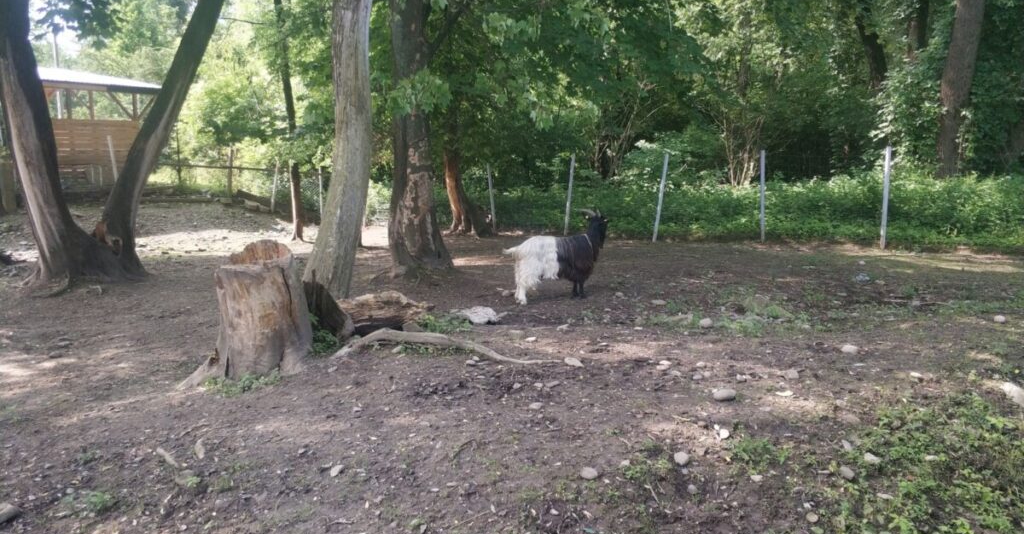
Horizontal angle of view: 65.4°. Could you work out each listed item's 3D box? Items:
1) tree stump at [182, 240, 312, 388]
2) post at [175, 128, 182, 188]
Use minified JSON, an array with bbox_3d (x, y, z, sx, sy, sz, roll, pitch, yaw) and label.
[{"bbox_3d":[-2.046,0.362,6.220,0.900,1.000,0.820,0,6,0],"label":"tree stump"},{"bbox_3d":[-9.612,-3.127,23.000,0.090,1.700,0.090,0,6,0],"label":"post"}]

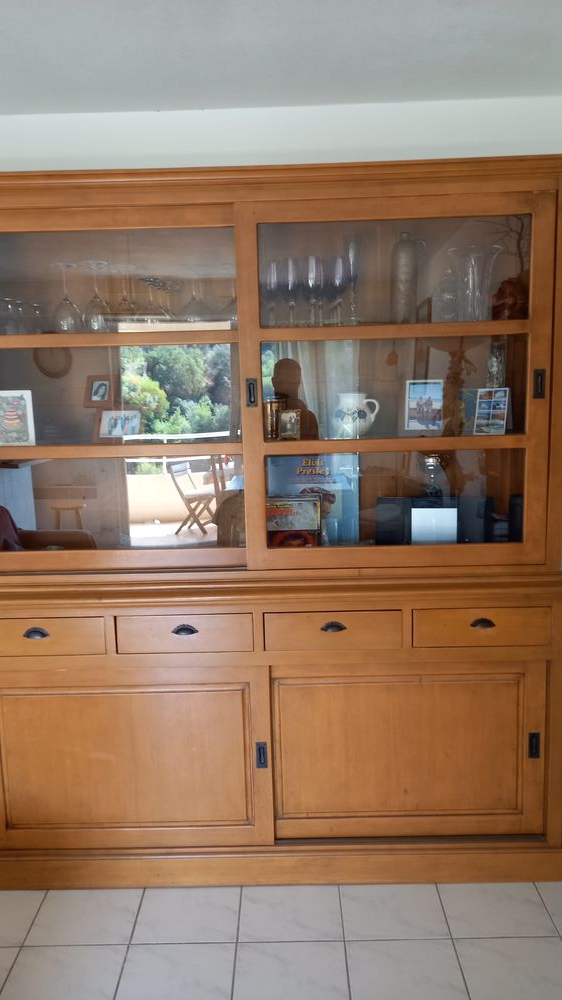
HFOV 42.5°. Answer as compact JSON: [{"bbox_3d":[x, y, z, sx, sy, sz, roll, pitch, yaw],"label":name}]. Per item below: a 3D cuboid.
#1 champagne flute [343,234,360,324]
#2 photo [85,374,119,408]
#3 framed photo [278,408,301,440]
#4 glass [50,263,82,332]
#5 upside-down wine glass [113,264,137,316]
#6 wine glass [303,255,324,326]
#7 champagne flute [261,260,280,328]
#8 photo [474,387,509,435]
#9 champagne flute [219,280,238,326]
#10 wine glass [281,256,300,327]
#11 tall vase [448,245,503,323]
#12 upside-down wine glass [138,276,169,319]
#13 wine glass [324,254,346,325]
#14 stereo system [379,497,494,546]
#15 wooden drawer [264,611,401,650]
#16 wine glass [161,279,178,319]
[{"bbox_3d":[0.221,-0.675,2.232,0.062,0.281,0.062,-1,9,1],"label":"champagne flute"},{"bbox_3d":[-0.578,-0.347,2.317,0.106,0.108,0.025,1,-5,16],"label":"photo"},{"bbox_3d":[0.026,-0.232,2.247,0.067,0.099,0.026,-1,1,4],"label":"framed photo"},{"bbox_3d":[-0.673,-0.635,2.272,0.097,0.222,0.097,-1,9,0],"label":"glass"},{"bbox_3d":[-0.489,-0.622,2.265,0.082,0.207,0.082,-1,9,0],"label":"upside-down wine glass"},{"bbox_3d":[0.101,-0.636,2.214,0.060,0.226,0.060,-1,9,1],"label":"wine glass"},{"bbox_3d":[-0.029,-0.633,2.272,0.063,0.215,0.063,-1,8,1],"label":"champagne flute"},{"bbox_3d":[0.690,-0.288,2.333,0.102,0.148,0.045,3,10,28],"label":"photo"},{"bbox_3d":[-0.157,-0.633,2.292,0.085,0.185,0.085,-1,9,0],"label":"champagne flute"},{"bbox_3d":[0.031,-0.622,2.193,0.062,0.212,0.062,-1,8,1],"label":"wine glass"},{"bbox_3d":[0.600,-0.652,2.223,0.172,0.235,0.172,-1,8,1],"label":"tall vase"},{"bbox_3d":[-0.401,-0.625,2.273,0.092,0.160,0.092,-1,9,0],"label":"upside-down wine glass"},{"bbox_3d":[0.171,-0.652,2.248,0.070,0.225,0.070,-1,9,0],"label":"wine glass"},{"bbox_3d":[0.489,0.088,2.330,0.342,0.172,0.200,-1,9,0],"label":"stereo system"},{"bbox_3d":[0.158,0.360,2.322,0.408,0.116,0.400,-1,8,1],"label":"wooden drawer"},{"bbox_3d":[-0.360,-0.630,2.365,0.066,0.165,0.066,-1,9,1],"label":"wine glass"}]

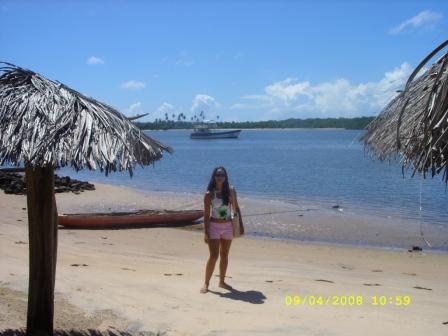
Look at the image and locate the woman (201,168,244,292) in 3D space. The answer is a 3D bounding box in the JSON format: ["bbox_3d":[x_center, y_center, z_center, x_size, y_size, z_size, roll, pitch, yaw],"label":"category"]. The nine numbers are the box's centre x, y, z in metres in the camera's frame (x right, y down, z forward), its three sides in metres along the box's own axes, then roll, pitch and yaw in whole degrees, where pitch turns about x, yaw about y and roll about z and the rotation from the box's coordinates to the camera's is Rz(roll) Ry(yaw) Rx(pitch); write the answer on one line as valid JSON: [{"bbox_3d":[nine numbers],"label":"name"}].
[{"bbox_3d":[-0.019,0.796,6.309,0.540,1.629,0.360,0,5,3],"label":"woman"}]

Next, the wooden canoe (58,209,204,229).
[{"bbox_3d":[-2.474,1.345,13.160,4.125,0.447,0.680,-1,5,-6],"label":"wooden canoe"}]

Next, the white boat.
[{"bbox_3d":[-2.004,-9.335,121.646,12.018,4.069,3.600,0,5,-5],"label":"white boat"}]

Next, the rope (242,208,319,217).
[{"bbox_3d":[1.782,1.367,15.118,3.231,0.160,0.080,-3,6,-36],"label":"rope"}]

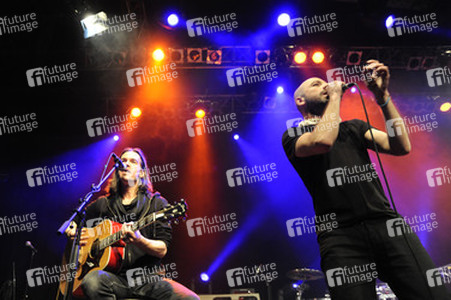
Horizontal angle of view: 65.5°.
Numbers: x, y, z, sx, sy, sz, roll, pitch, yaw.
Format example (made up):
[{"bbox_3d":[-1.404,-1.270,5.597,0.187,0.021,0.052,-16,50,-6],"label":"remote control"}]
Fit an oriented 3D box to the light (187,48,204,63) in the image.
[{"bbox_3d":[-0.546,-1.737,6.366,0.260,0.260,0.360,1,23,-2],"label":"light"}]

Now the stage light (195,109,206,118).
[{"bbox_3d":[-0.585,-0.866,8.200,0.250,0.300,0.250,2,-58,-6],"label":"stage light"}]

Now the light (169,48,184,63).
[{"bbox_3d":[-0.877,-1.748,6.469,0.260,0.260,0.360,1,20,-2],"label":"light"}]

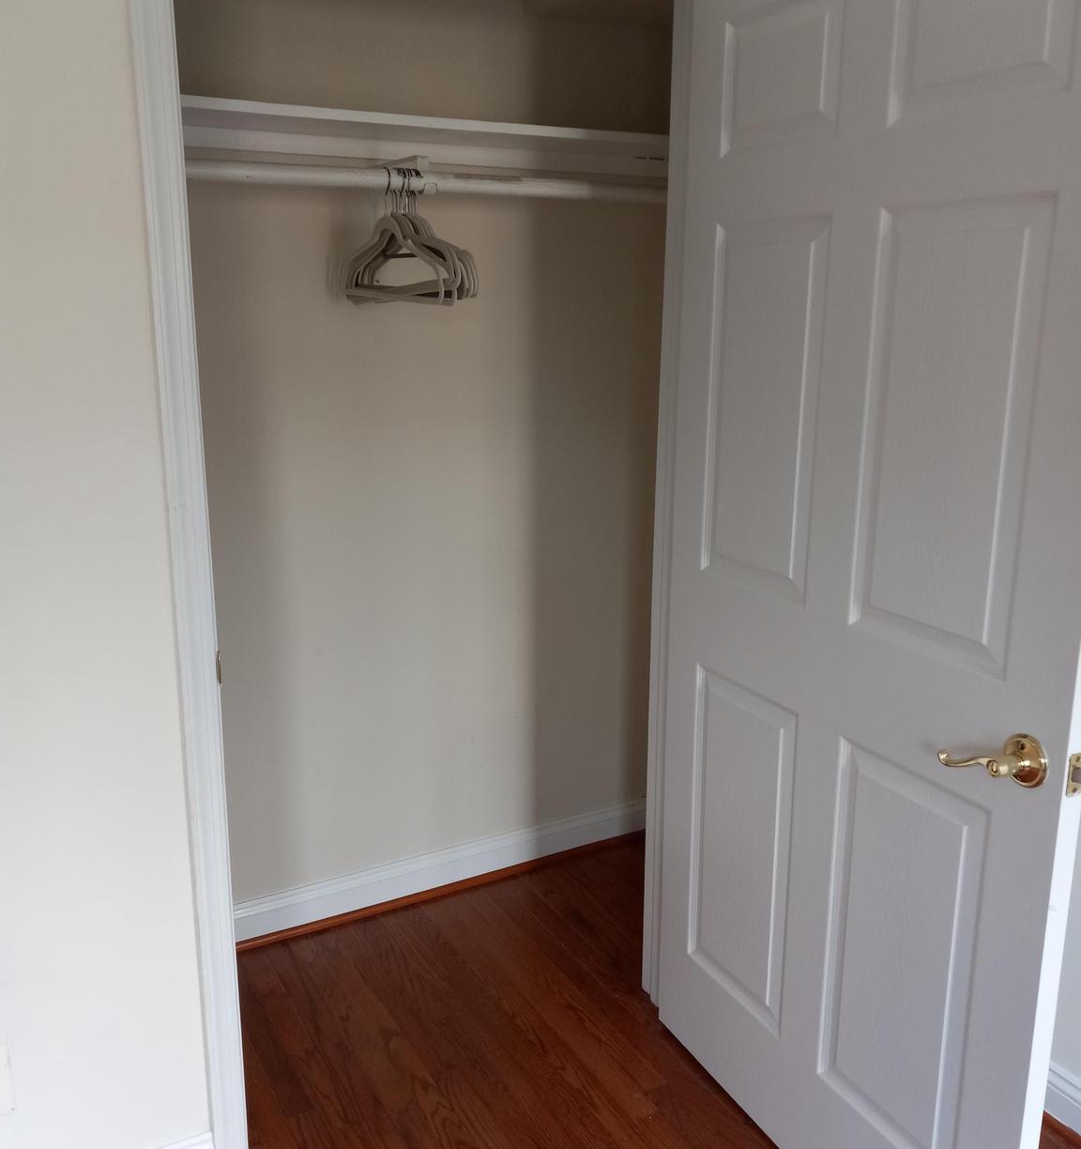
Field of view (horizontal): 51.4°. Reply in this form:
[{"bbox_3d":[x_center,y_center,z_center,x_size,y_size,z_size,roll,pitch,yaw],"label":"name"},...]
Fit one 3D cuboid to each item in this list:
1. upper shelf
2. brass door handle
[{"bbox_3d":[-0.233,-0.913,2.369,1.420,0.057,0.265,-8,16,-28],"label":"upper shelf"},{"bbox_3d":[0.577,0.233,1.448,0.062,0.066,0.133,-7,15,-25],"label":"brass door handle"}]

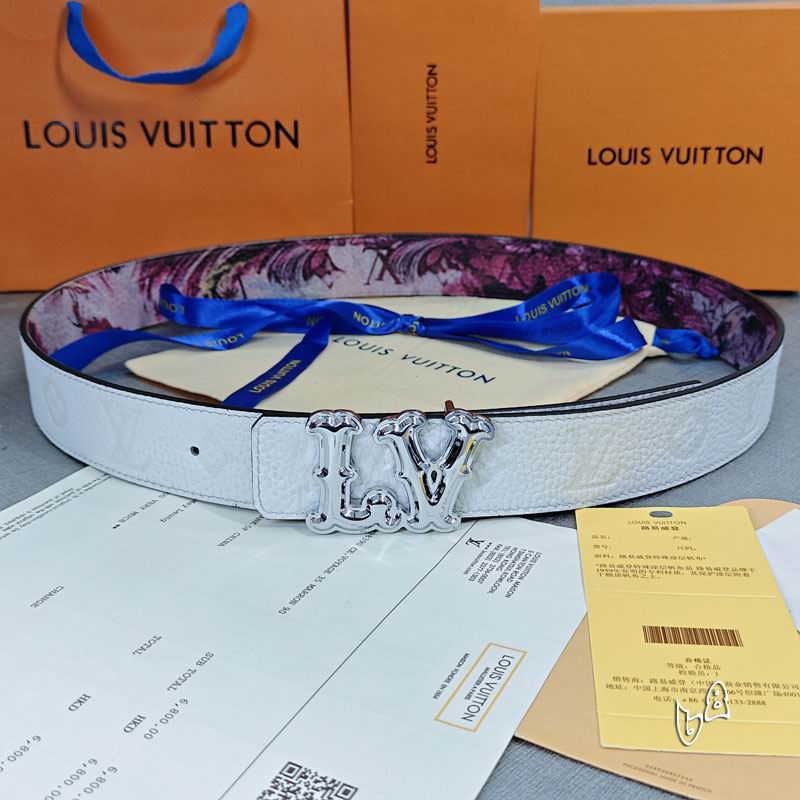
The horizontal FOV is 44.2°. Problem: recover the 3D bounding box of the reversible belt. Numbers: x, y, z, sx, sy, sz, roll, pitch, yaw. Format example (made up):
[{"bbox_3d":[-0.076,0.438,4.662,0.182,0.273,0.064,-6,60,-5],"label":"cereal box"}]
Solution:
[{"bbox_3d":[-0.001,-0.030,0.505,0.372,0.043,0.321,0,22,0],"label":"reversible belt"}]

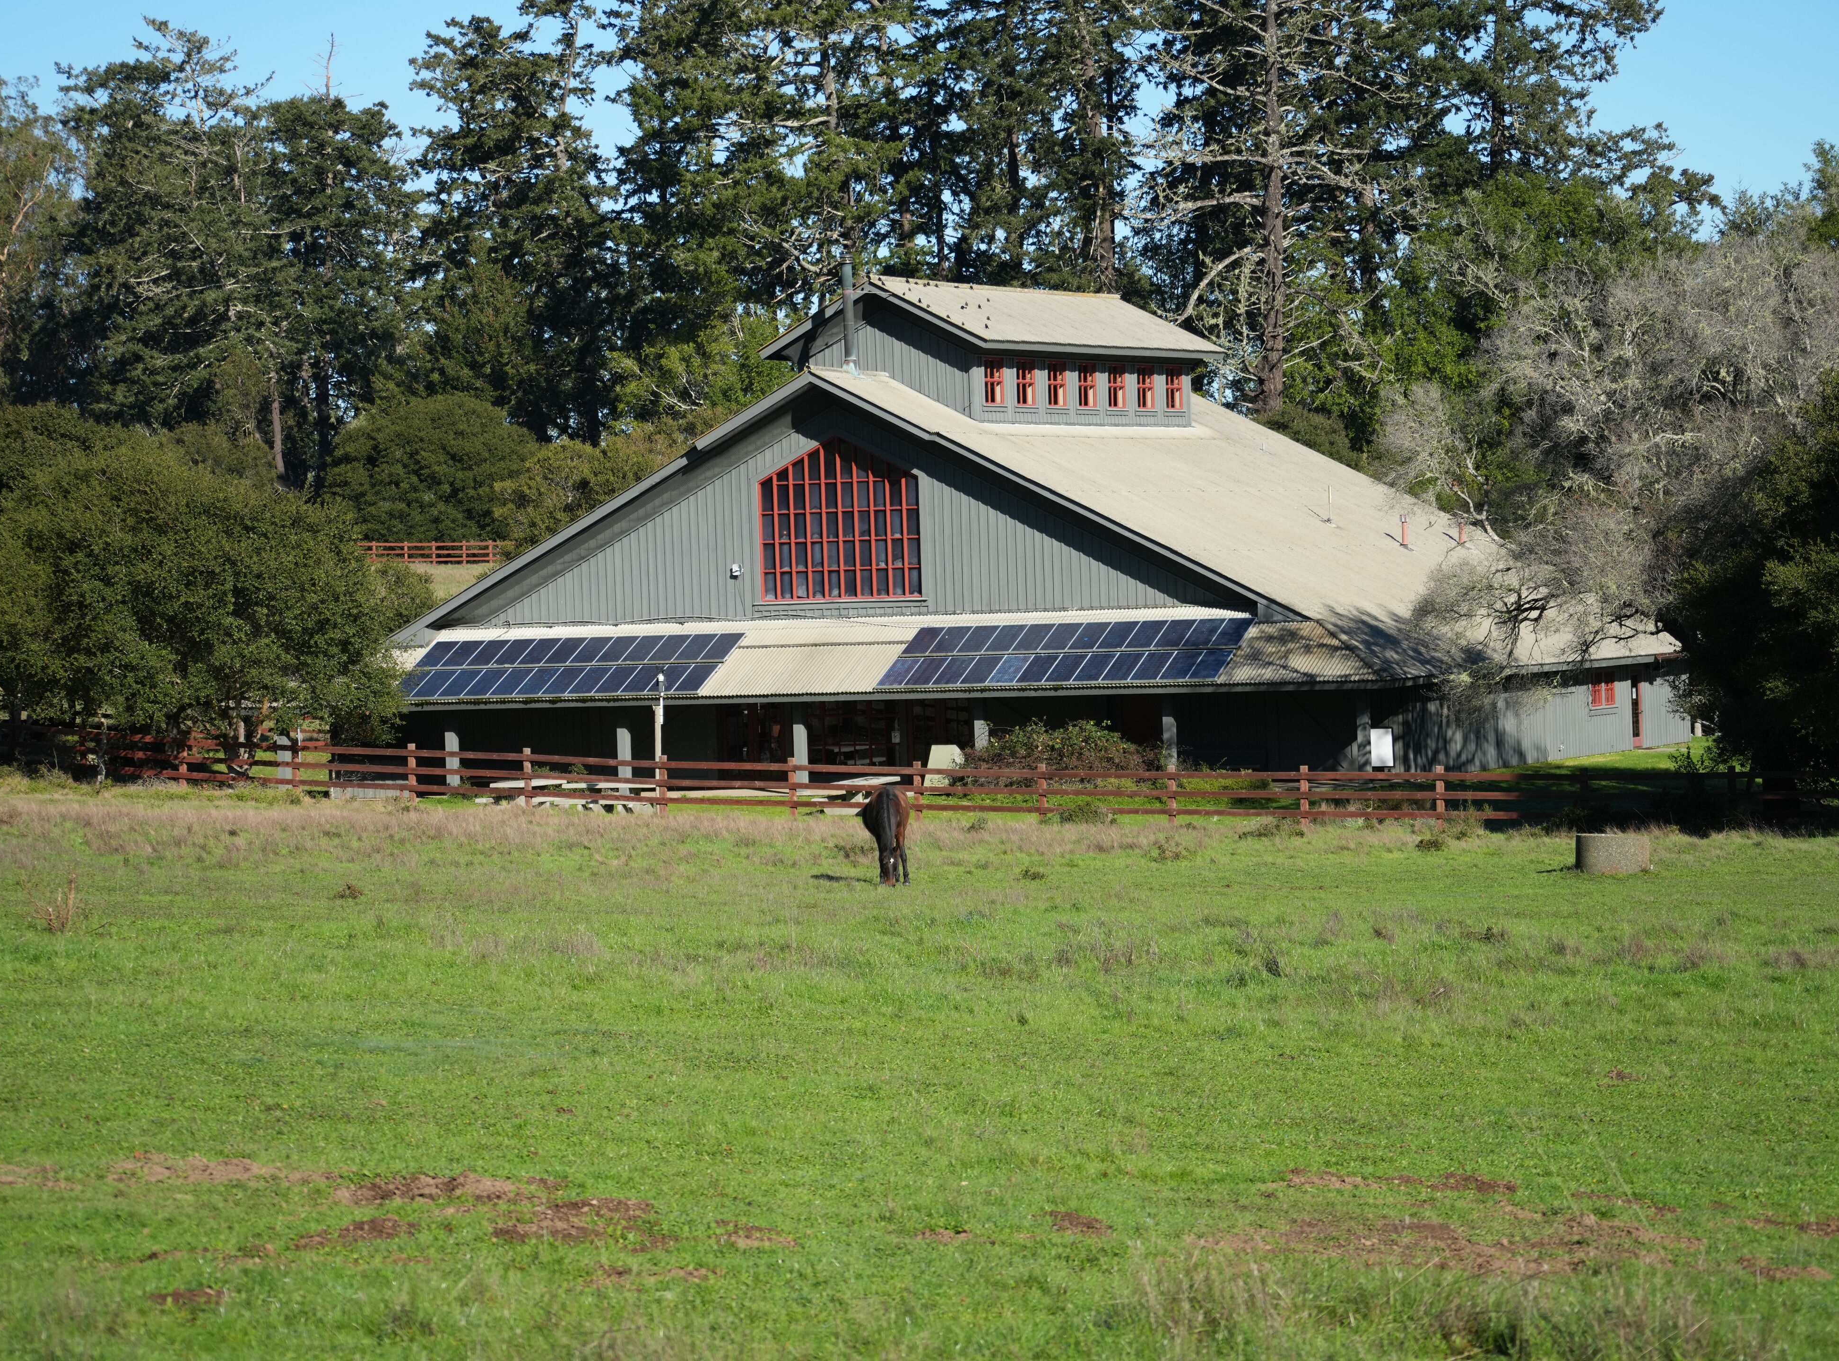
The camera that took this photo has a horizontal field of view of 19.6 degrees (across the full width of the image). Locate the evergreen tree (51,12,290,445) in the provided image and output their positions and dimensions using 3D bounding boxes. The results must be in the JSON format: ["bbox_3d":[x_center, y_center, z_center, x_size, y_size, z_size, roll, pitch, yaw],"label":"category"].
[{"bbox_3d":[-42.757,-23.555,305.000,13.000,28.000,12.500,-2,1,0],"label":"evergreen tree"}]

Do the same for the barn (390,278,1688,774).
[{"bbox_3d":[2.317,-4.060,141.273,32.200,12.900,27.000,-1,1,25],"label":"barn"}]

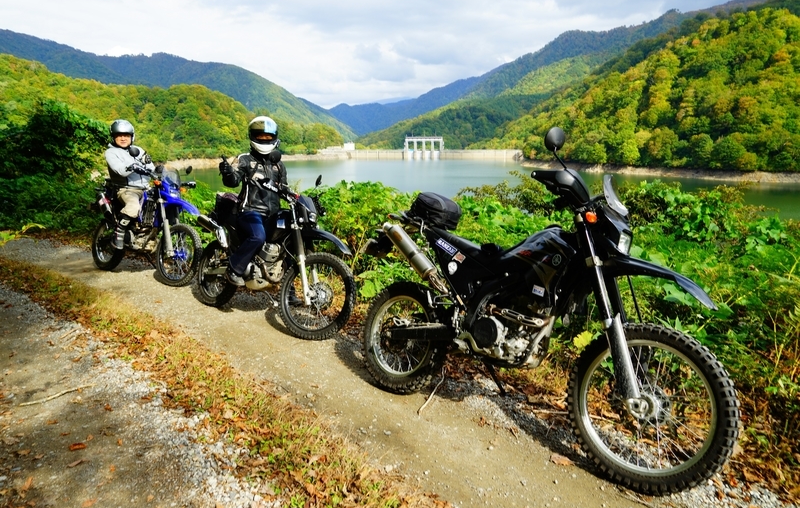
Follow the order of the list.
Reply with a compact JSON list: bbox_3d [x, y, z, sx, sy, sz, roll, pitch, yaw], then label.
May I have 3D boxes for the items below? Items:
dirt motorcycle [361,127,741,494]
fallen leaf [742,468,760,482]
[{"bbox_3d":[0.562,0.183,2.812,2.180,1.460,0.840,10,2,42],"label":"dirt motorcycle"},{"bbox_3d":[1.546,0.970,2.346,0.055,0.020,0.090,-2,12,-11],"label":"fallen leaf"}]

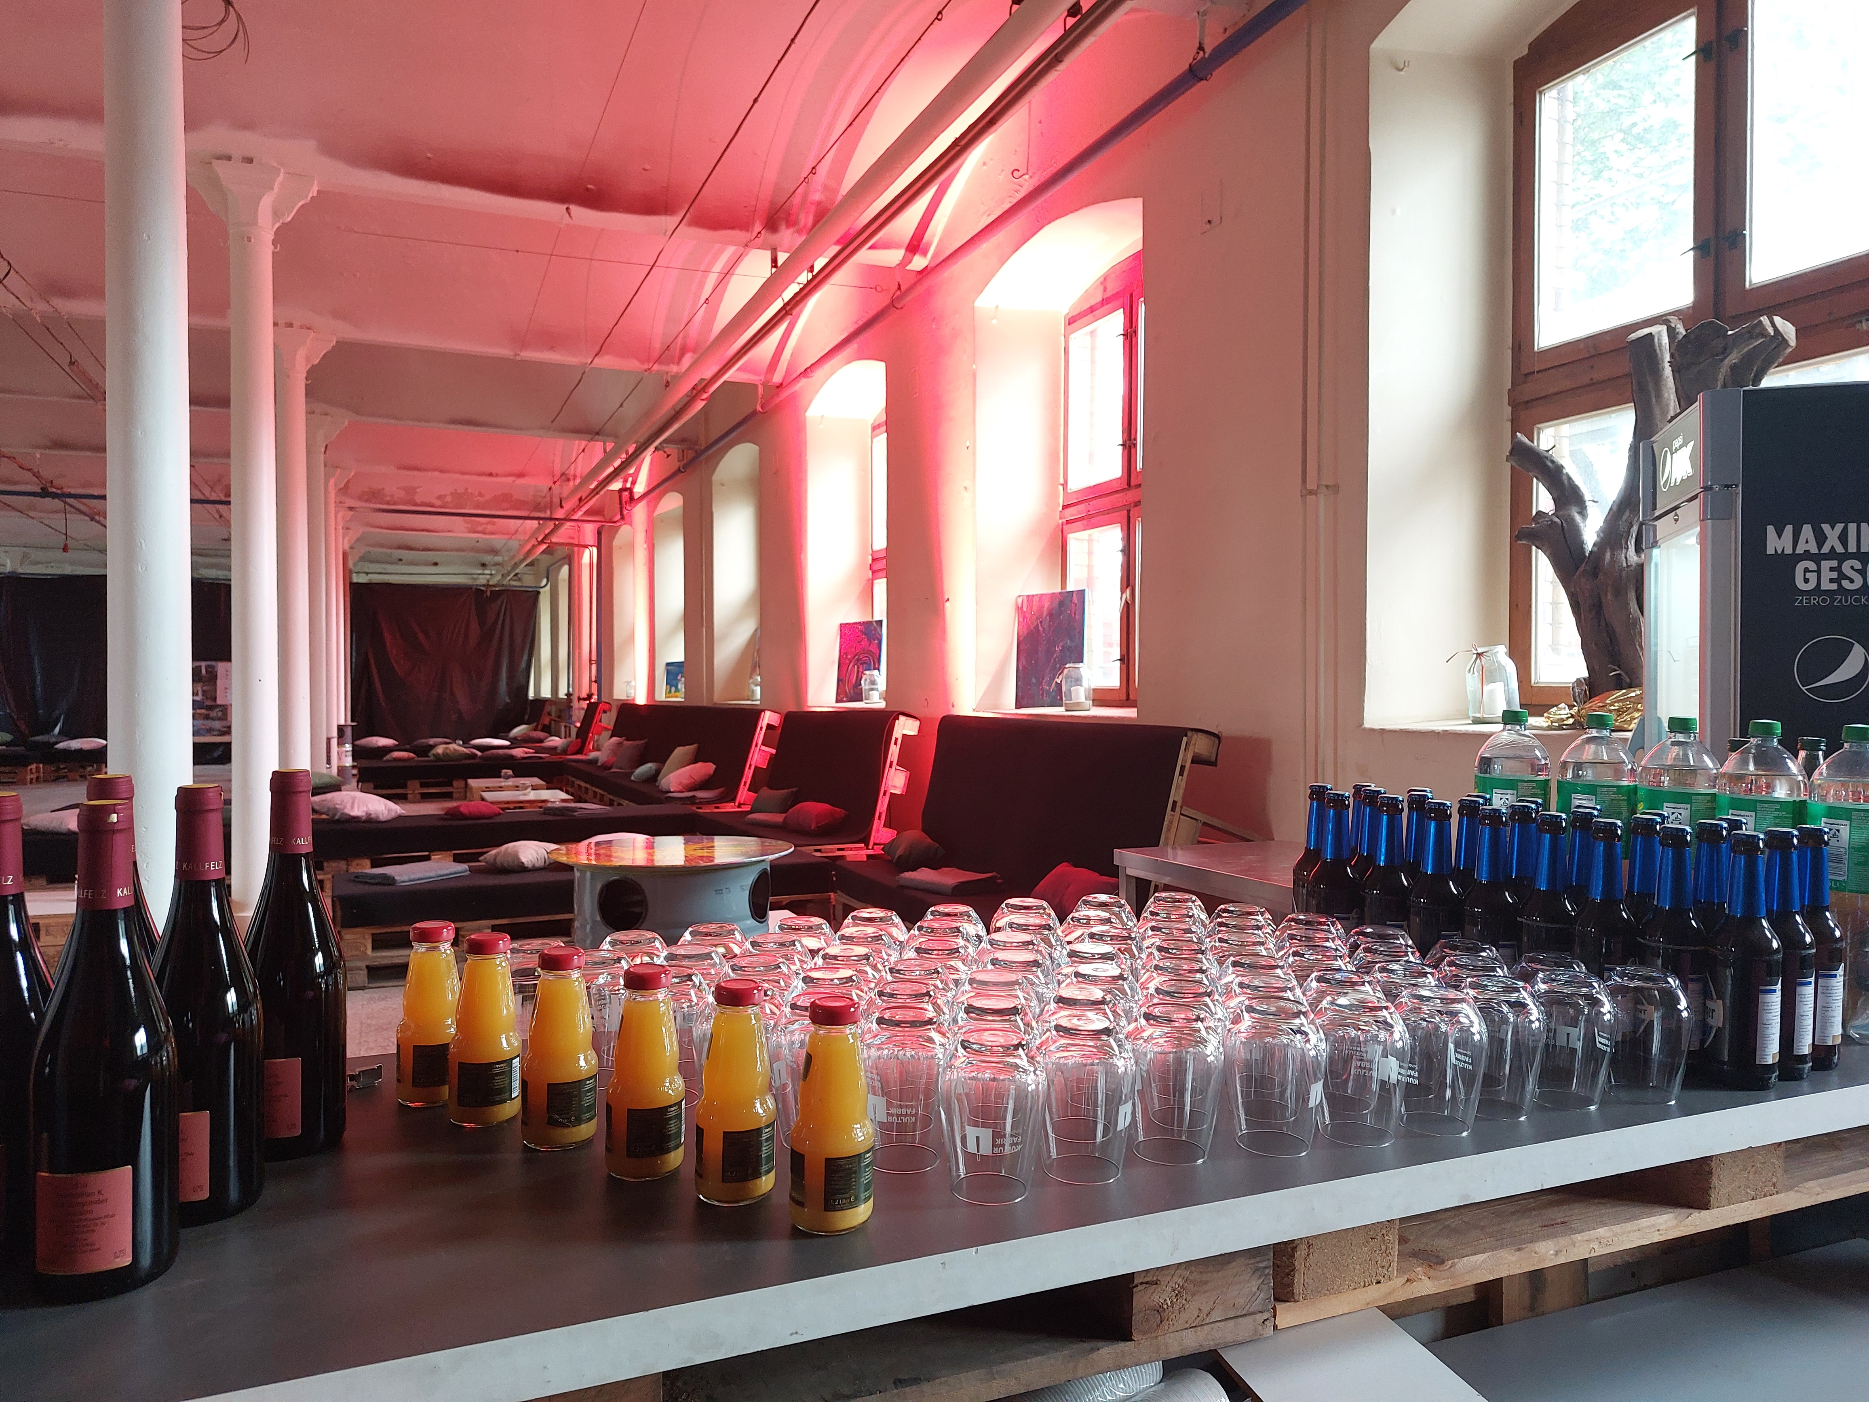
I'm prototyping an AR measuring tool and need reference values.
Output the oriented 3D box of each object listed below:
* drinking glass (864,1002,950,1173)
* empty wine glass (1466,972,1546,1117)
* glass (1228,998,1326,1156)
[{"bbox_3d":[-0.024,0.309,1.039,0.079,0.116,0.079,0,1,0],"label":"drinking glass"},{"bbox_3d":[0.501,0.305,1.156,0.079,0.116,0.079,0,1,0],"label":"empty wine glass"},{"bbox_3d":[0.287,0.314,1.088,0.080,0.116,0.080,1,2,15],"label":"glass"}]

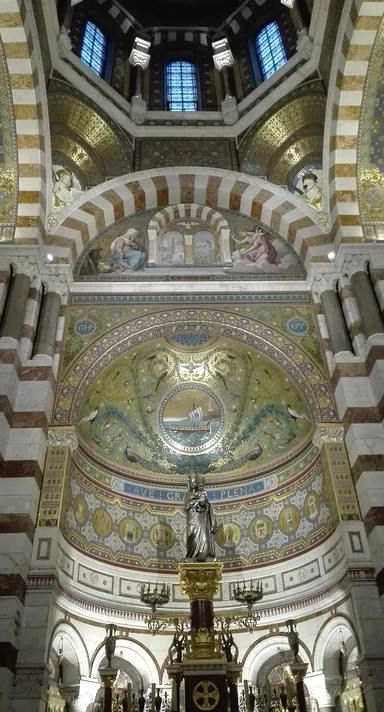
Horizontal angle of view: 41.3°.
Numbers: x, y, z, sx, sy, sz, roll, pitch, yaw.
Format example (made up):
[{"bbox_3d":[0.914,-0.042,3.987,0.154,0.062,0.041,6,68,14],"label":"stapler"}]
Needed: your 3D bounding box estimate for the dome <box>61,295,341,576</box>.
[{"bbox_3d":[0.066,2.237,14.521,6.500,6.444,4.200,-1,-36,-2],"label":"dome"}]

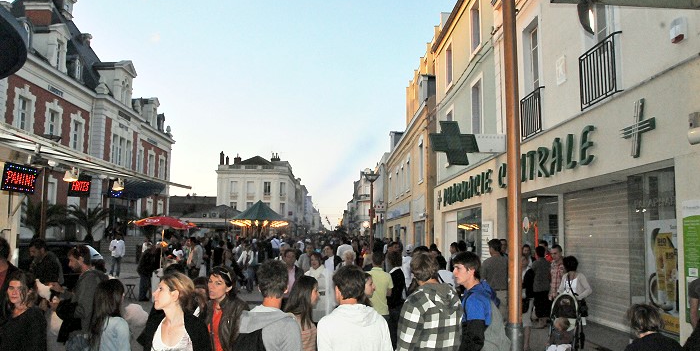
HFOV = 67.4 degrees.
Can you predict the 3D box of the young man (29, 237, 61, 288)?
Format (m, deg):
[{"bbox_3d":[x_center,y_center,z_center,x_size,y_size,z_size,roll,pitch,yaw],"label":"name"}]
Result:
[{"bbox_3d":[-3.453,1.600,5.897,0.420,1.760,0.520,5,-8,-36],"label":"young man"}]

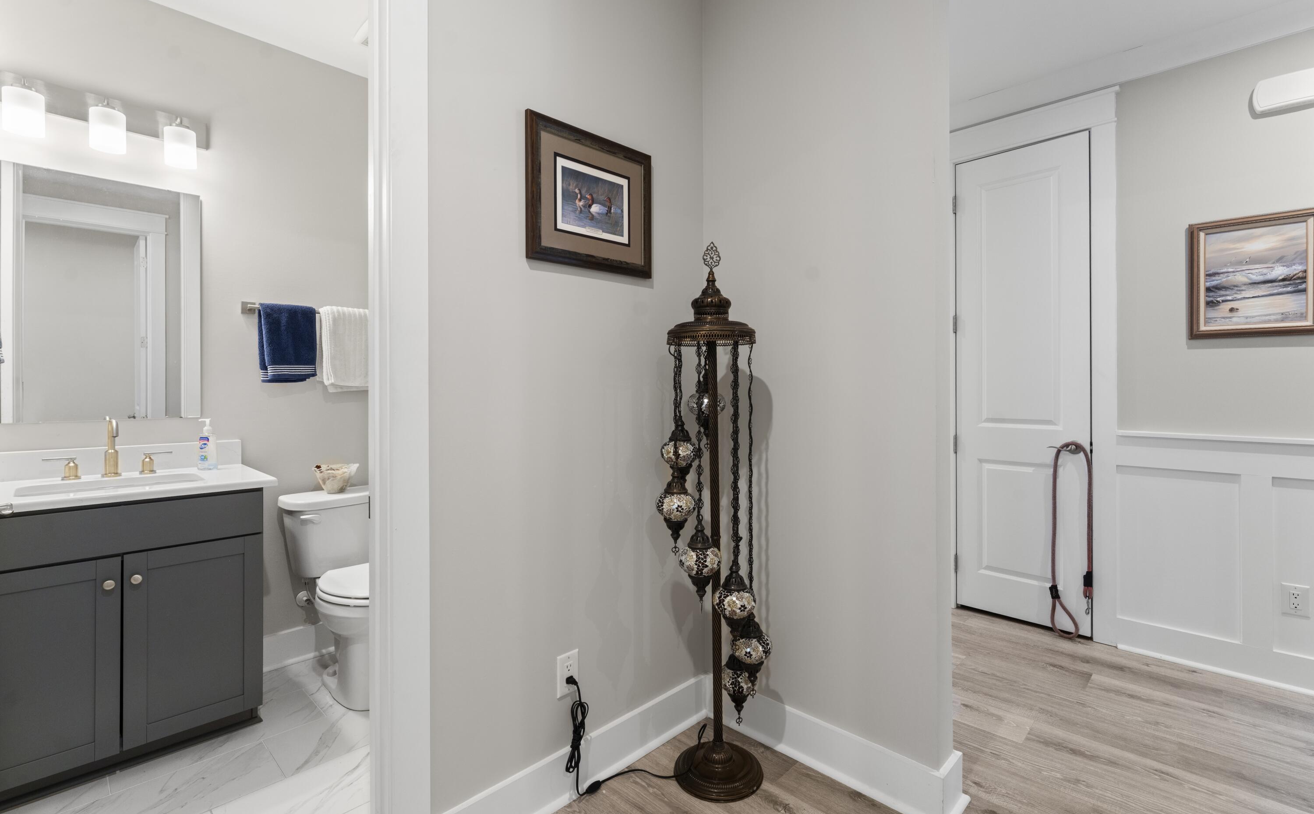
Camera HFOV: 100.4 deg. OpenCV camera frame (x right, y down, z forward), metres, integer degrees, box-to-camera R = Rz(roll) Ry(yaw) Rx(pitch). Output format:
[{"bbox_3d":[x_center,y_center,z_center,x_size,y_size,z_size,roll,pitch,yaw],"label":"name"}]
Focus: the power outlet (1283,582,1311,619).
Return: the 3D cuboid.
[{"bbox_3d":[2.559,0.774,2.190,0.012,0.121,0.077,-1,1,-45],"label":"power outlet"}]

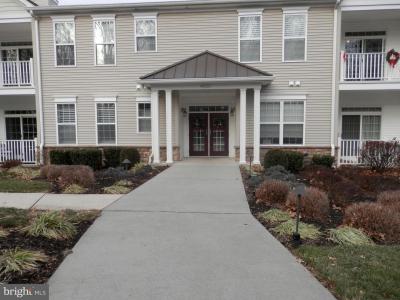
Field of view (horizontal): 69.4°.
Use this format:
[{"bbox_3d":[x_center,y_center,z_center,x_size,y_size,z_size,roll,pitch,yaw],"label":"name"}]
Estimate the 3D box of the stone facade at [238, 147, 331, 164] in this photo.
[{"bbox_3d":[3.403,0.227,11.820,3.871,0.740,0.250,0,4,5],"label":"stone facade"}]

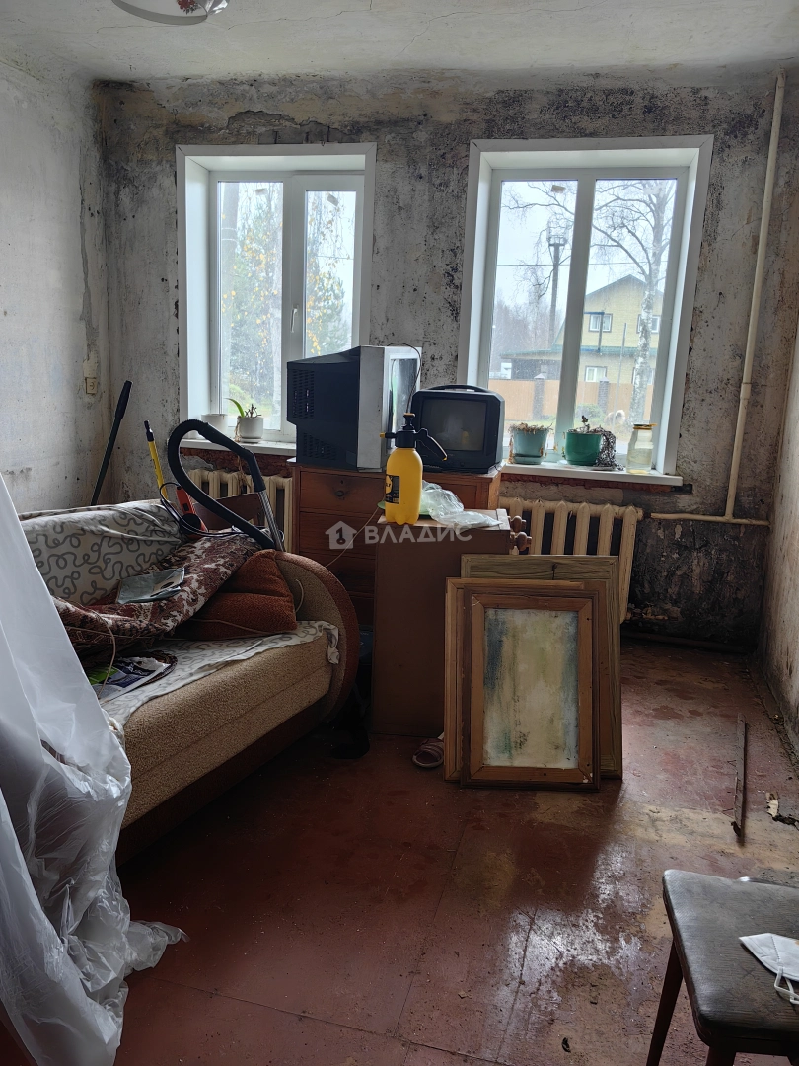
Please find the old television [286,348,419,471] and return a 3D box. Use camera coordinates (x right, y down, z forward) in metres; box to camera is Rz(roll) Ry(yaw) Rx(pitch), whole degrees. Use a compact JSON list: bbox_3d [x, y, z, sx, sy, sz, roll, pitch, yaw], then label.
[{"bbox_3d":[-0.201,-0.549,3.568,0.460,0.490,0.560,6,13,17],"label":"old television"}]

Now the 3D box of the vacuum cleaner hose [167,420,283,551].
[{"bbox_3d":[-0.702,-0.165,3.350,0.440,0.530,0.220,2,12,0],"label":"vacuum cleaner hose"}]

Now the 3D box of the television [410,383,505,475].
[{"bbox_3d":[0.248,-0.453,3.554,0.380,0.345,0.360,4,12,6],"label":"television"}]

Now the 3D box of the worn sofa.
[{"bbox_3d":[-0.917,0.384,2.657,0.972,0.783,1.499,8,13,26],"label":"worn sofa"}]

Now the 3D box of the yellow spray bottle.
[{"bbox_3d":[0.051,-0.231,2.918,0.232,0.374,0.138,1,12,-8],"label":"yellow spray bottle"}]

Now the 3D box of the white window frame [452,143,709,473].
[{"bbox_3d":[0.853,-1.078,4.024,1.075,1.505,0.230,5,12,14],"label":"white window frame"}]

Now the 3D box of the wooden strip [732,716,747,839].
[{"bbox_3d":[1.188,0.803,2.890,0.028,0.016,0.958,7,13,21],"label":"wooden strip"}]

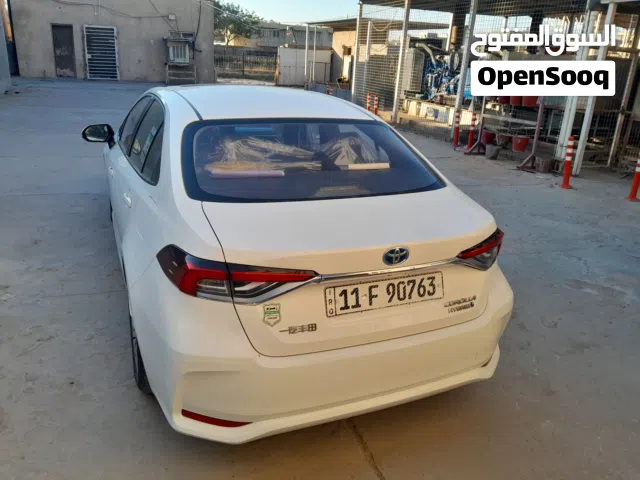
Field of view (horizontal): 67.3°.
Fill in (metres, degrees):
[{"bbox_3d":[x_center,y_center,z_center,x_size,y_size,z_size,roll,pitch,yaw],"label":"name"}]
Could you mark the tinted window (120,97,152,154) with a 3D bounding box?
[{"bbox_3d":[-1.327,-0.855,3.450,0.061,0.429,0.930,19,11,-31],"label":"tinted window"}]

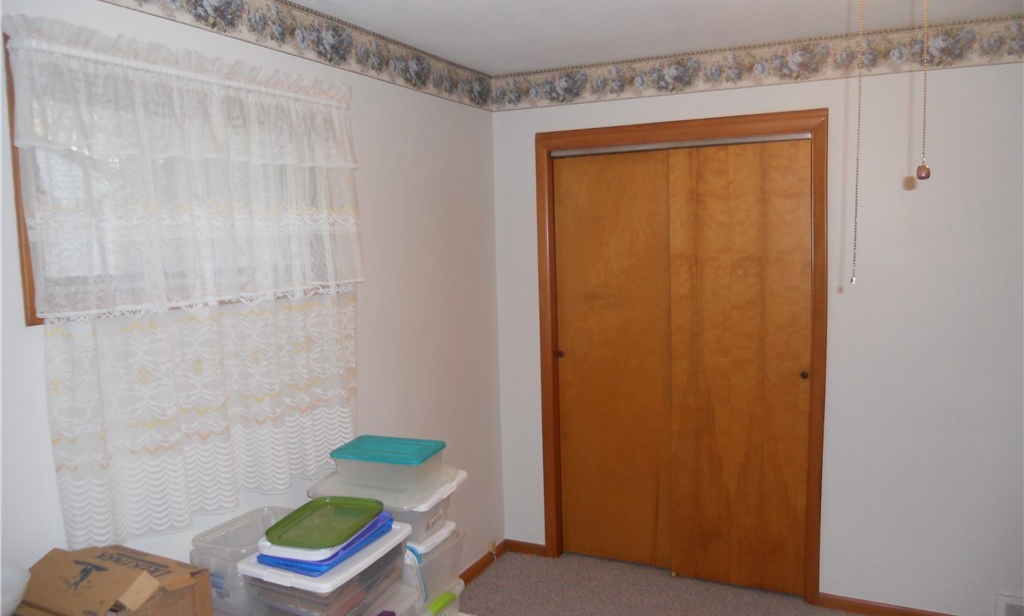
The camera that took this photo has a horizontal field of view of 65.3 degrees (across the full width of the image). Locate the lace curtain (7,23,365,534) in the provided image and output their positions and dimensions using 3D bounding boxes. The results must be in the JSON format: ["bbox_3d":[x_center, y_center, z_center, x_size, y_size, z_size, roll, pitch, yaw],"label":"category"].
[{"bbox_3d":[-0.813,-0.073,2.343,0.110,1.285,1.240,1,6,26],"label":"lace curtain"}]

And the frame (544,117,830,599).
[{"bbox_3d":[0.750,0.226,3.709,1.313,2.133,0.120,1,6,26],"label":"frame"}]

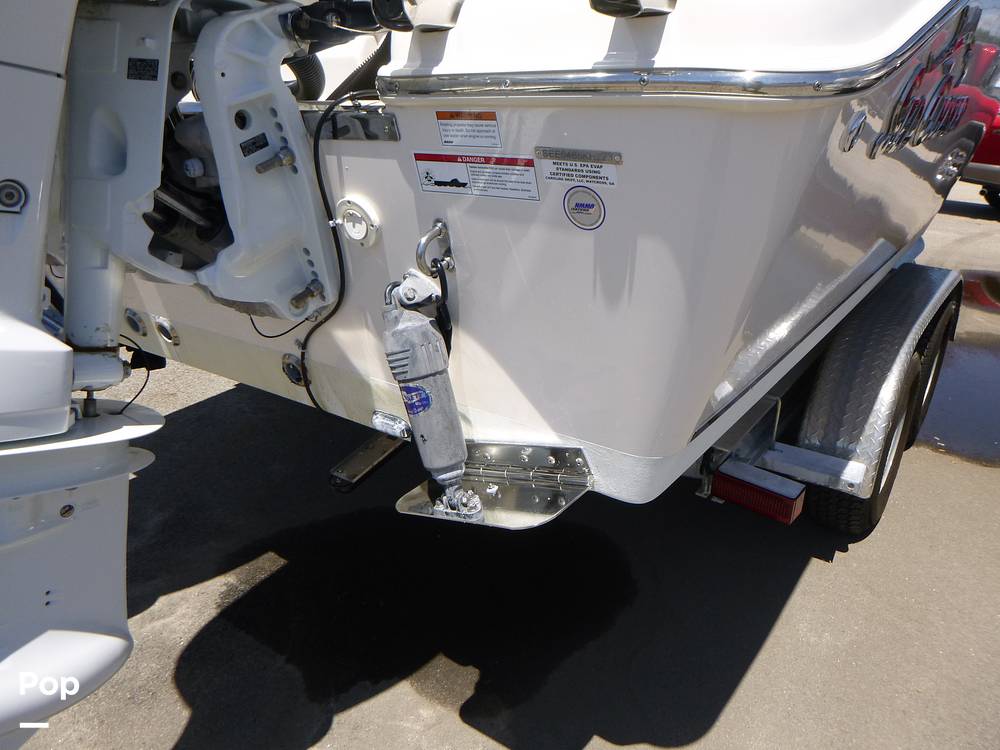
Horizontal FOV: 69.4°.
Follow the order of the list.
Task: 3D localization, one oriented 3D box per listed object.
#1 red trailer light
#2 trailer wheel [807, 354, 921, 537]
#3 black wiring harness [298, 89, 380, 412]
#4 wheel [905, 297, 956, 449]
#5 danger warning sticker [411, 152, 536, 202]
[{"bbox_3d":[0.742,0.336,2.078,0.212,0.080,0.080,16,28,34],"label":"red trailer light"},{"bbox_3d":[1.255,0.239,2.503,0.210,0.665,0.665,16,28,34],"label":"trailer wheel"},{"bbox_3d":[-0.243,-0.133,1.107,0.371,0.589,0.070,16,42,34],"label":"black wiring harness"},{"bbox_3d":[1.759,-0.013,3.116,0.210,0.665,0.665,16,28,34],"label":"wheel"},{"bbox_3d":[-0.030,-0.234,0.851,0.180,0.047,0.002,16,42,34],"label":"danger warning sticker"}]

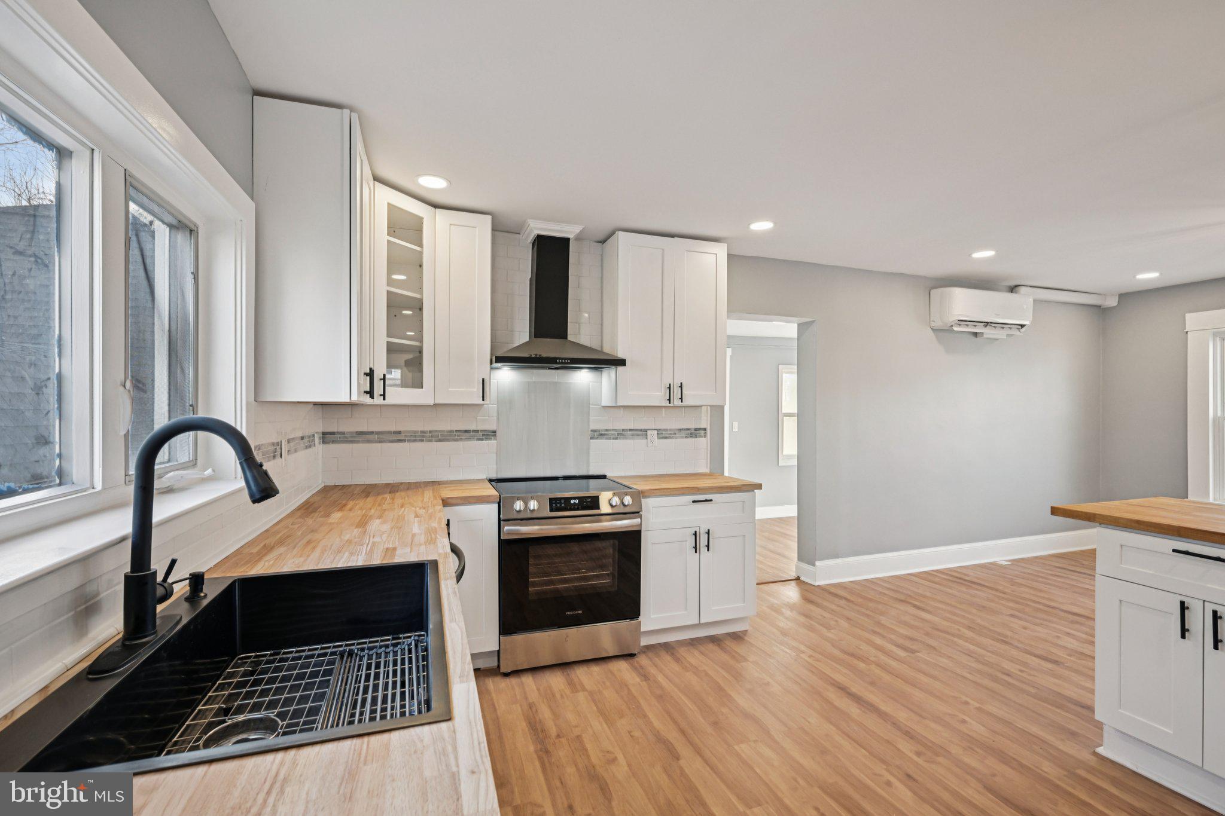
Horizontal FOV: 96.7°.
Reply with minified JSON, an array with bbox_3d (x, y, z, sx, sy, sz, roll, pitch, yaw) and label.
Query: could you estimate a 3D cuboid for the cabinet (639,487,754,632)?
[{"bbox_3d":[0.406,0.898,3.460,0.746,0.800,0.649,0,0,-19],"label":"cabinet"}]

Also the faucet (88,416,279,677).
[{"bbox_3d":[-0.816,0.236,1.075,0.270,0.433,0.260,0,0,-19],"label":"faucet"}]

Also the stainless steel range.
[{"bbox_3d":[-0.299,0.910,3.190,0.767,0.915,0.680,0,0,-19],"label":"stainless steel range"}]

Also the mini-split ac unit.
[{"bbox_3d":[3.157,-0.827,4.643,0.930,0.334,0.209,0,0,-19],"label":"mini-split ac unit"}]

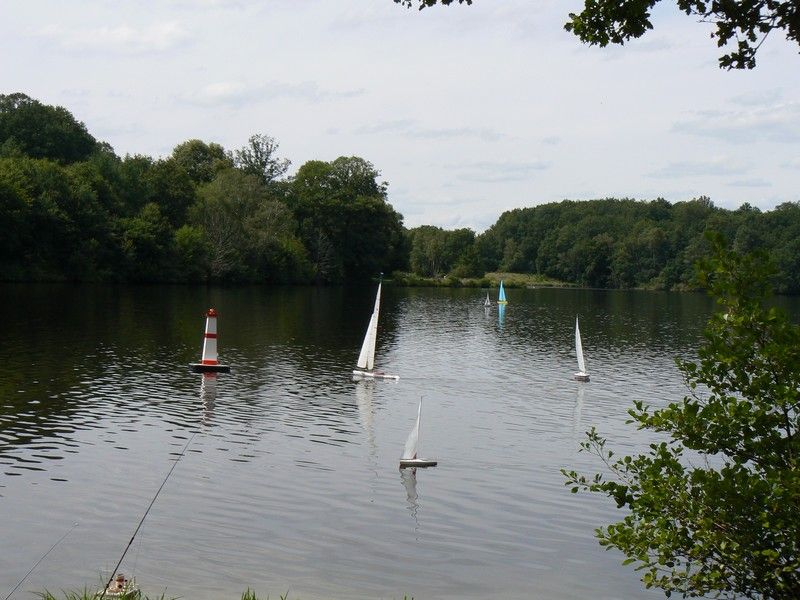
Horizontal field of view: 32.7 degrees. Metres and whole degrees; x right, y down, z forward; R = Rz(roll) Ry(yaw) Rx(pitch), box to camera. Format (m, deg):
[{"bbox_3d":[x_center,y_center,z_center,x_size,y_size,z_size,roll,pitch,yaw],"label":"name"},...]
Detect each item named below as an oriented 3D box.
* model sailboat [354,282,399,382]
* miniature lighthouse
[{"bbox_3d":[-0.436,0.519,26.542,1.180,1.950,0.280,2,1,44],"label":"model sailboat"},{"bbox_3d":[-3.764,0.785,27.170,0.740,1.250,0.700,1,1,-14],"label":"miniature lighthouse"}]

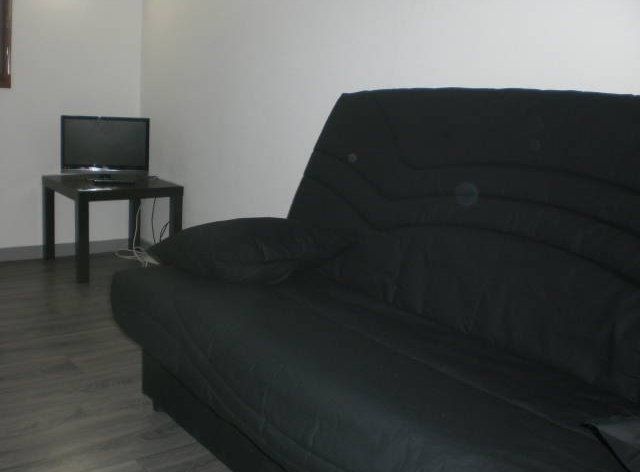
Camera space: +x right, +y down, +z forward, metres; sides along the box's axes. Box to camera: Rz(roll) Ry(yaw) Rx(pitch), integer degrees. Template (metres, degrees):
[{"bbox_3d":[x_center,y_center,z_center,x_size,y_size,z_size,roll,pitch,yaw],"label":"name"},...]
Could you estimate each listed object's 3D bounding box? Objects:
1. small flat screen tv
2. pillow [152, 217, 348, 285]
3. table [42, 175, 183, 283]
[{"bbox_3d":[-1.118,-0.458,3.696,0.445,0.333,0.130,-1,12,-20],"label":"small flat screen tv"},{"bbox_3d":[-0.227,0.024,2.247,0.510,0.180,0.430,-3,13,-28],"label":"pillow"},{"bbox_3d":[-1.107,-0.066,3.740,0.550,0.450,0.550,-6,15,-38],"label":"table"}]

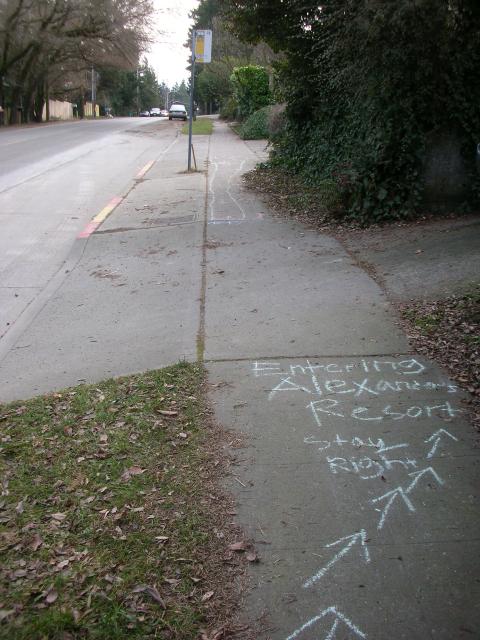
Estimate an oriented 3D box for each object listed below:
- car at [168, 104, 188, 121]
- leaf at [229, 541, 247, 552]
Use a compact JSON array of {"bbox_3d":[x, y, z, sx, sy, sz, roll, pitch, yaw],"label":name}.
[{"bbox_3d":[-6.159,-20.769,64.800,1.710,1.450,4.500,1,18,-3],"label":"car"},{"bbox_3d":[-0.009,0.819,2.340,0.063,0.020,0.045,-1,18,-8],"label":"leaf"}]

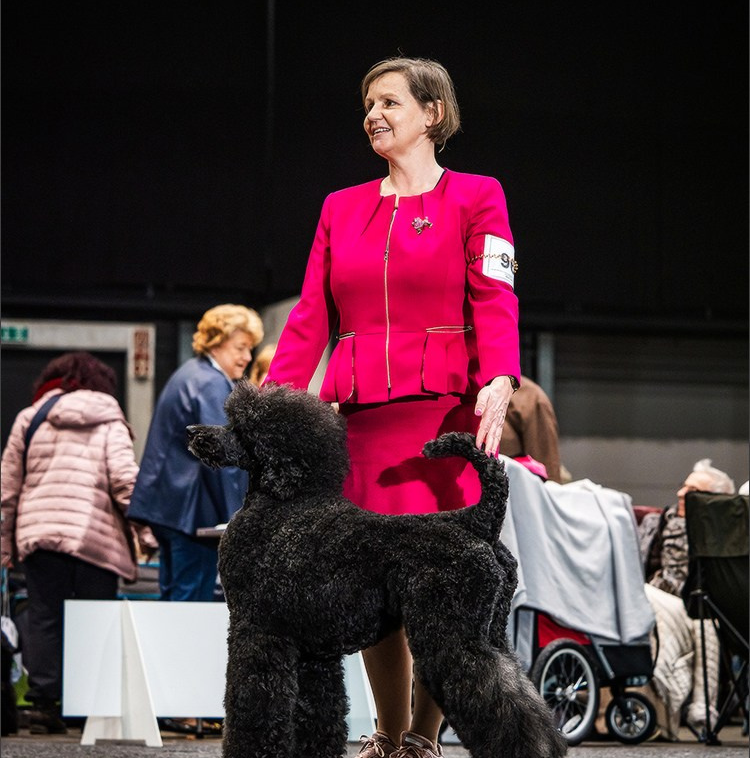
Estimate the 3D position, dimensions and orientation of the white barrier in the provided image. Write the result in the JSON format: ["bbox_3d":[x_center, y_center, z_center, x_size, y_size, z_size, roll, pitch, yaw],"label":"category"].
[{"bbox_3d":[-0.473,0.969,11.800,1.100,0.485,0.220,1,-4,-10],"label":"white barrier"}]

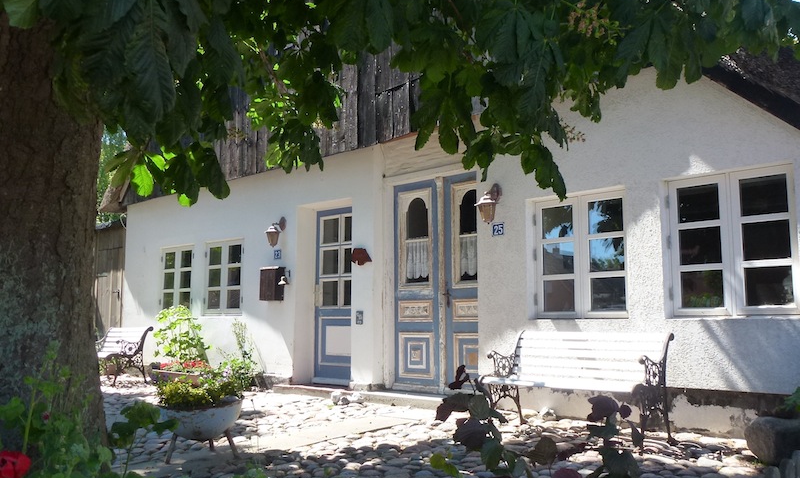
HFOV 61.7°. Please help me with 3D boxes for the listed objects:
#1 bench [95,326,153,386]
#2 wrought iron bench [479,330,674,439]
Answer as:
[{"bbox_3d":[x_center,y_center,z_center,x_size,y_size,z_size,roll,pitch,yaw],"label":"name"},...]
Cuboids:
[{"bbox_3d":[-4.247,1.703,9.782,1.245,0.774,0.657,-6,-10,39],"label":"bench"},{"bbox_3d":[1.282,1.077,4.945,1.245,0.774,0.676,-6,-10,39],"label":"wrought iron bench"}]

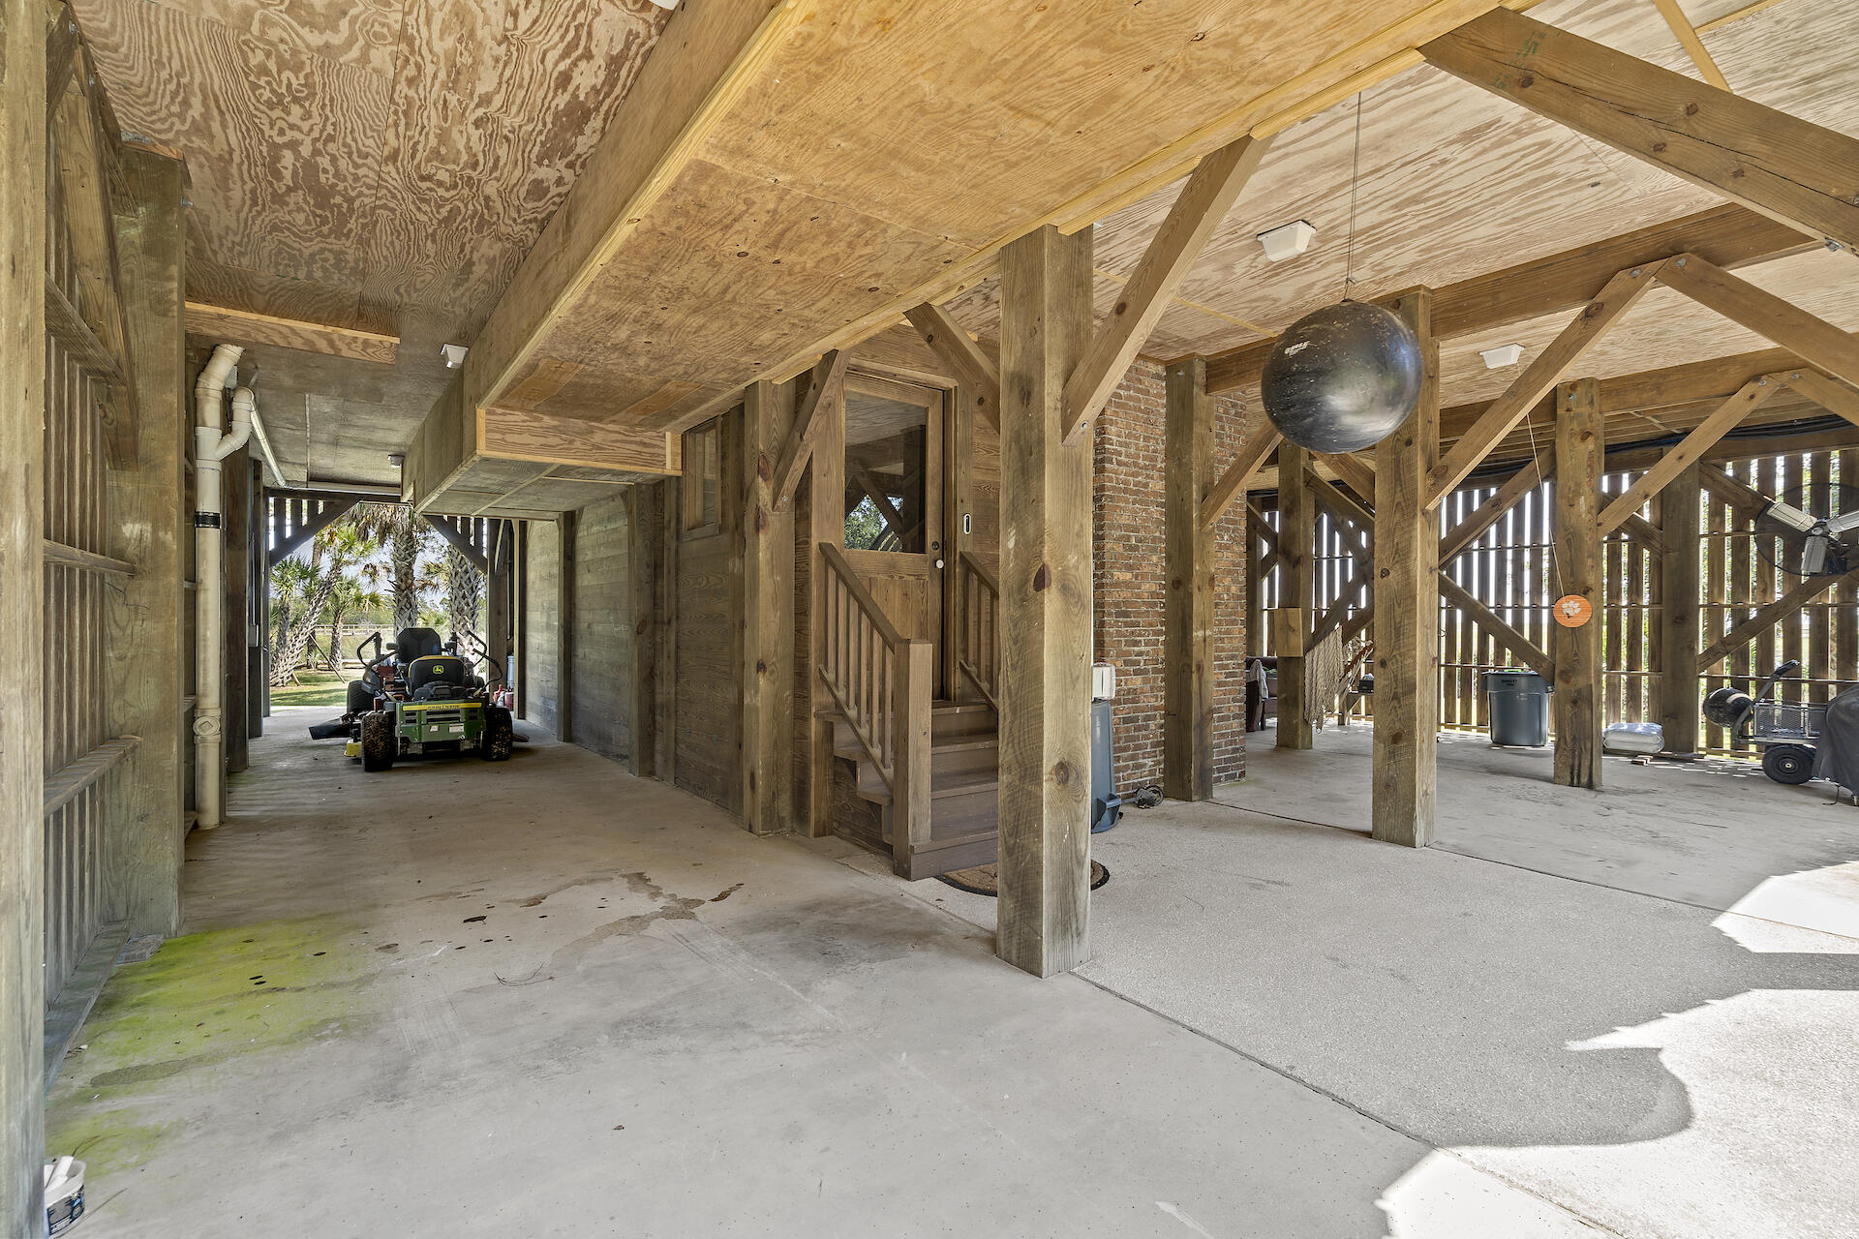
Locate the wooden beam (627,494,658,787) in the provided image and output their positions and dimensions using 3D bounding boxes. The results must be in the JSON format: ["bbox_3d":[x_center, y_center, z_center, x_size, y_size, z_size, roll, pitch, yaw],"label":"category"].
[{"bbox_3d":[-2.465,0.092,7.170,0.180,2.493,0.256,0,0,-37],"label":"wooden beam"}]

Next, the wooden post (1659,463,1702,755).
[{"bbox_3d":[7.852,-0.185,8.599,0.256,3.151,0.256,0,0,-37],"label":"wooden post"}]

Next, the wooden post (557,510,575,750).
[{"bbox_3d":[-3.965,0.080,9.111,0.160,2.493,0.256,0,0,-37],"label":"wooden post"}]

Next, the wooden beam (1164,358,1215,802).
[{"bbox_3d":[1.941,-0.285,6.143,0.247,3.227,0.247,0,1,-36],"label":"wooden beam"}]

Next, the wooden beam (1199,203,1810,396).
[{"bbox_3d":[3.044,-1.779,4.765,0.125,0.277,3.504,0,1,-36],"label":"wooden beam"}]

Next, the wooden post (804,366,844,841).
[{"bbox_3d":[-0.672,-0.119,5.243,0.229,2.946,0.150,0,0,-37],"label":"wooden post"}]

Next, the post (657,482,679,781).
[{"bbox_3d":[-2.068,0.083,6.692,0.130,2.479,0.190,0,1,-36],"label":"post"}]

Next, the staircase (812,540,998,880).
[{"bbox_3d":[0.106,0.435,5.011,1.233,1.807,1.039,0,1,-36],"label":"staircase"}]

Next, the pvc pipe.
[{"bbox_3d":[-4.563,-0.229,5.332,0.240,3.124,0.140,0,0,-37],"label":"pvc pipe"}]

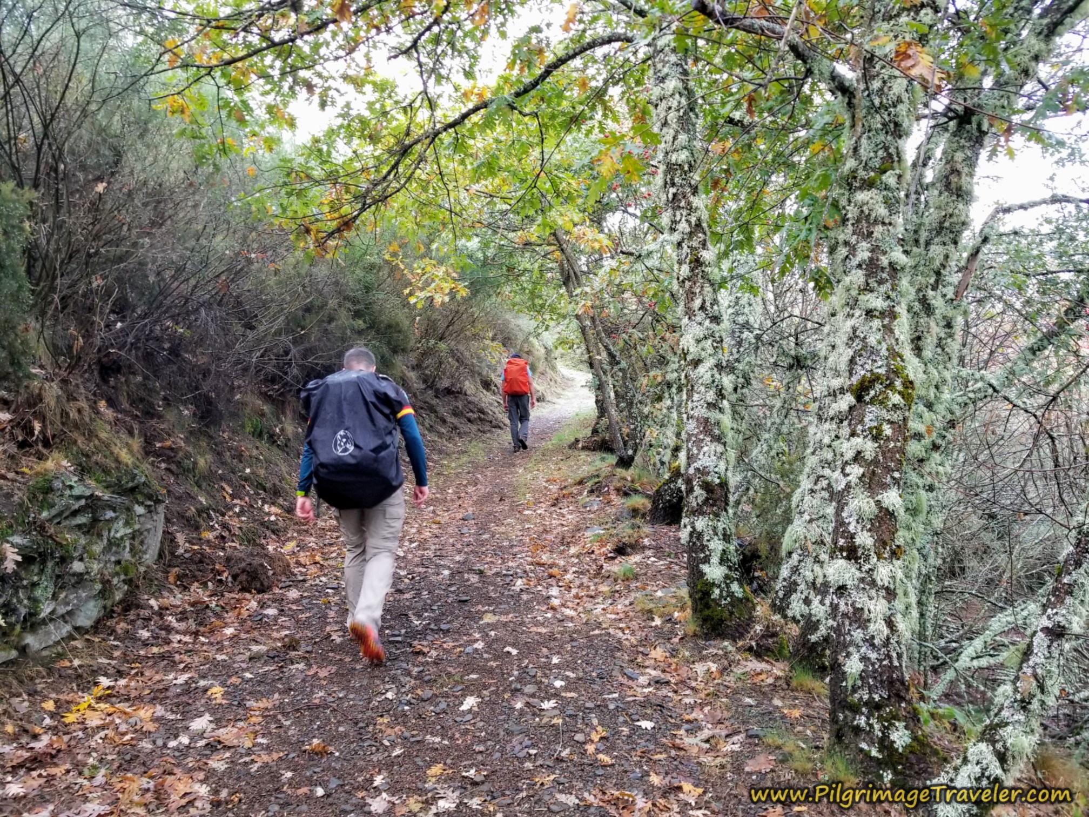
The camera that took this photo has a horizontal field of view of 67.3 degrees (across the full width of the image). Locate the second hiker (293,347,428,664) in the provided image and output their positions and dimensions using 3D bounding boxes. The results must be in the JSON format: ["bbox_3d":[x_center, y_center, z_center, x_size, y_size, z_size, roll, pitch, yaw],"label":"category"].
[{"bbox_3d":[-0.999,0.498,4.500,0.730,1.680,0.720,0,3,3],"label":"second hiker"}]

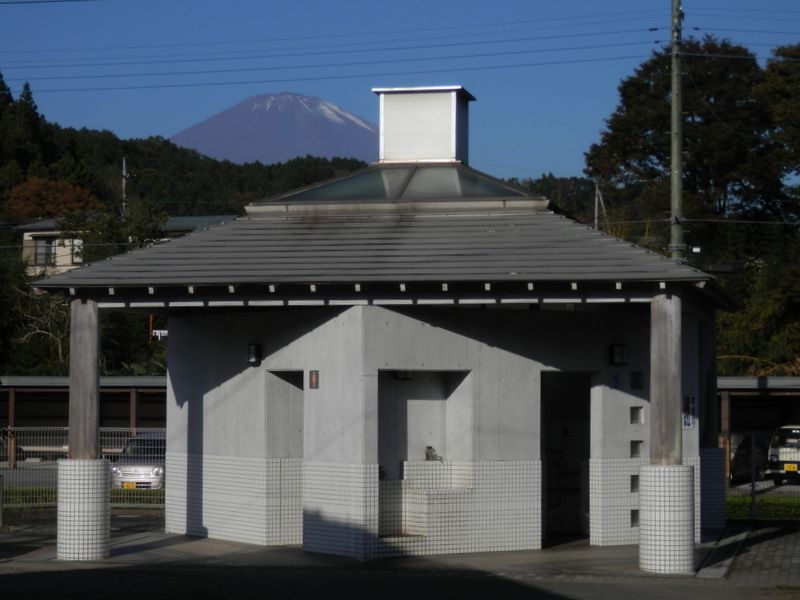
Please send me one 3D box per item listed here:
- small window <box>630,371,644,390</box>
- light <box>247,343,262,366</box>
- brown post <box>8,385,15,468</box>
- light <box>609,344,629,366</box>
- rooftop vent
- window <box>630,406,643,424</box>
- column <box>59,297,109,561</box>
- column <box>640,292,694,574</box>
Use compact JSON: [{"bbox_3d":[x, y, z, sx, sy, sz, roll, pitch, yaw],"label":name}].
[{"bbox_3d":[2.739,0.947,21.602,0.200,0.200,0.110,2,-3,-32],"label":"small window"},{"bbox_3d":[-1.677,0.642,21.384,0.115,0.275,0.195,2,-3,-33],"label":"light"},{"bbox_3d":[-12.807,4.233,61.167,0.160,2.706,0.160,-1,-3,29],"label":"brown post"},{"bbox_3d":[2.525,0.639,21.350,0.195,0.252,0.115,2,-3,-32],"label":"light"},{"bbox_3d":[0.318,-2.103,23.128,1.110,0.940,1.110,-1,-3,12],"label":"rooftop vent"},{"bbox_3d":[2.737,1.351,21.581,0.200,0.200,0.110,2,-3,-32],"label":"window"},{"bbox_3d":[-3.493,1.427,20.495,0.575,2.850,0.575,-1,-3,12],"label":"column"},{"bbox_3d":[2.764,1.374,19.153,0.570,2.852,0.570,-1,-3,12],"label":"column"}]

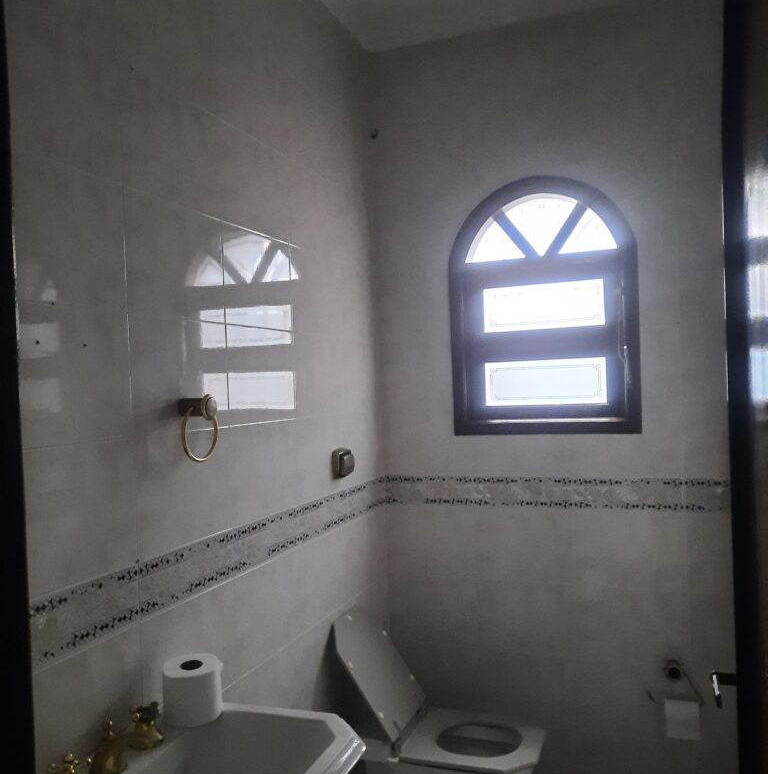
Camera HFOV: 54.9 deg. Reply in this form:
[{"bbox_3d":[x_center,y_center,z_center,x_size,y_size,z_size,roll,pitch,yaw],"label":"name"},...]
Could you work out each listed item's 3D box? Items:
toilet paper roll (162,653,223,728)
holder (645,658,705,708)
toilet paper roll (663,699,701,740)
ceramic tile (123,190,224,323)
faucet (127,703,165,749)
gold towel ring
[{"bbox_3d":[-0.392,0.618,1.508,0.113,0.099,0.113,-2,0,0],"label":"toilet paper roll"},{"bbox_3d":[0.945,0.965,2.403,0.168,0.141,0.080,-2,0,21],"label":"holder"},{"bbox_3d":[0.965,1.069,2.395,0.106,0.111,0.080,-2,0,21],"label":"toilet paper roll"},{"bbox_3d":[-0.460,-0.277,1.643,0.010,0.252,0.348,-2,0,21],"label":"ceramic tile"},{"bbox_3d":[-0.455,0.635,1.414,0.068,0.075,0.068,-2,0,21],"label":"faucet"},{"bbox_3d":[-0.406,0.094,1.632,0.075,0.149,0.126,-2,0,21],"label":"gold towel ring"}]

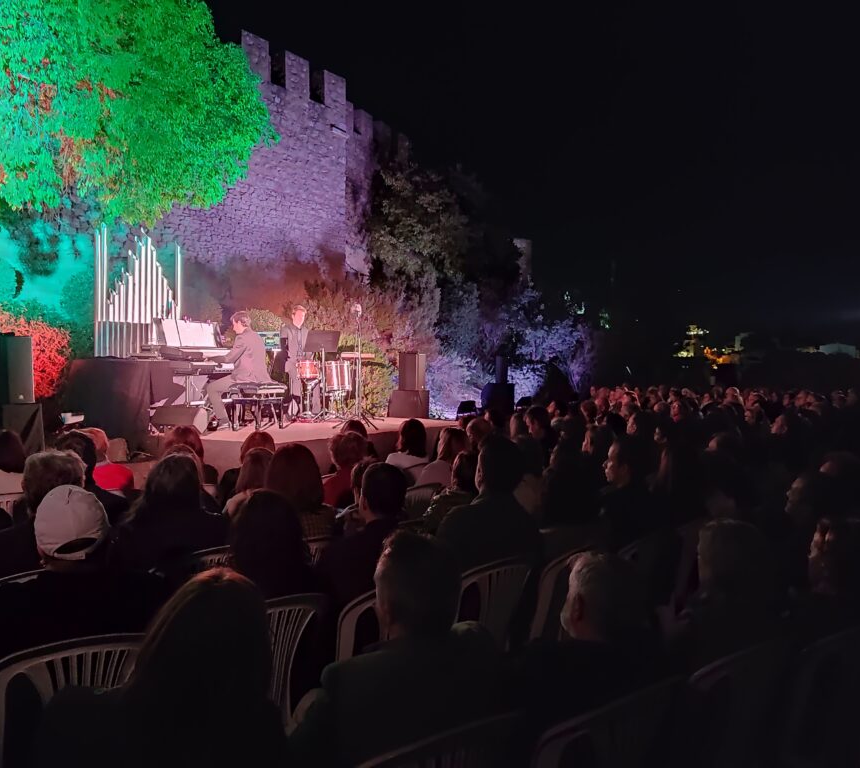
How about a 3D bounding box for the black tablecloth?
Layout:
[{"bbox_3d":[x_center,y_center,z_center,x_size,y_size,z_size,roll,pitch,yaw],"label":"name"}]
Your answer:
[{"bbox_3d":[-2.900,0.180,7.600,1.100,0.830,0.900,0,0,27],"label":"black tablecloth"}]

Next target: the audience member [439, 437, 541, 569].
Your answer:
[{"bbox_3d":[0.140,0.885,3.360,0.740,1.350,0.540,1,1,43],"label":"audience member"}]

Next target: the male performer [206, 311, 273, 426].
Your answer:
[{"bbox_3d":[-2.300,-0.170,9.250,0.850,1.380,0.550,0,0,14],"label":"male performer"}]

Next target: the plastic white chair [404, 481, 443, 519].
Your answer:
[{"bbox_3d":[-0.260,1.125,5.500,0.550,0.810,0.550,0,0,-43],"label":"plastic white chair"}]

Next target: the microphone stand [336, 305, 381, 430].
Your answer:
[{"bbox_3d":[-0.940,-0.255,10.200,0.540,1.600,0.540,-1,1,-45],"label":"microphone stand"}]

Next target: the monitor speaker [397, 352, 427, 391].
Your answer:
[{"bbox_3d":[-0.253,-0.185,11.400,0.310,0.560,0.320,1,1,30],"label":"monitor speaker"}]

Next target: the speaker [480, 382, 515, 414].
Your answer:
[{"bbox_3d":[1.110,0.275,12.700,0.450,0.520,0.420,1,1,44],"label":"speaker"}]

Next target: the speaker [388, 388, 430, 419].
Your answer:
[{"bbox_3d":[-0.314,0.305,11.450,0.520,0.420,0.460,1,1,30],"label":"speaker"}]

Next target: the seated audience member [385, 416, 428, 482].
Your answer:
[{"bbox_3d":[-0.250,0.900,6.580,0.480,1.240,0.720,-1,1,-43],"label":"seated audience member"}]

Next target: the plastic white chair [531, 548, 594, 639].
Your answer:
[{"bbox_3d":[0.420,1.155,3.400,0.550,0.820,0.540,1,1,40],"label":"plastic white chair"}]

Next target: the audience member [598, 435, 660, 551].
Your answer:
[{"bbox_3d":[0.900,0.870,3.850,0.750,1.220,0.500,0,0,30],"label":"audience member"}]

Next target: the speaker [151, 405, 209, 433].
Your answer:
[{"bbox_3d":[-2.760,0.385,8.450,0.550,0.330,0.400,0,1,20],"label":"speaker"}]

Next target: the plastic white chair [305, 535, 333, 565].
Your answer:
[{"bbox_3d":[-0.655,1.150,3.880,0.540,0.820,0.550,-1,1,-30],"label":"plastic white chair"}]

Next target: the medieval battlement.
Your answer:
[{"bbox_3d":[-2.600,-7.900,22.300,1.200,1.400,8.600,0,0,27],"label":"medieval battlement"}]

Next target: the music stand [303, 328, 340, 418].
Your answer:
[{"bbox_3d":[-1.570,-0.130,11.100,0.520,1.300,0.480,0,0,-28],"label":"music stand"}]

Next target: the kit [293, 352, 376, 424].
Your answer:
[{"bbox_3d":[-1.450,0.050,11.650,1.150,1.050,0.700,0,1,-27],"label":"kit"}]

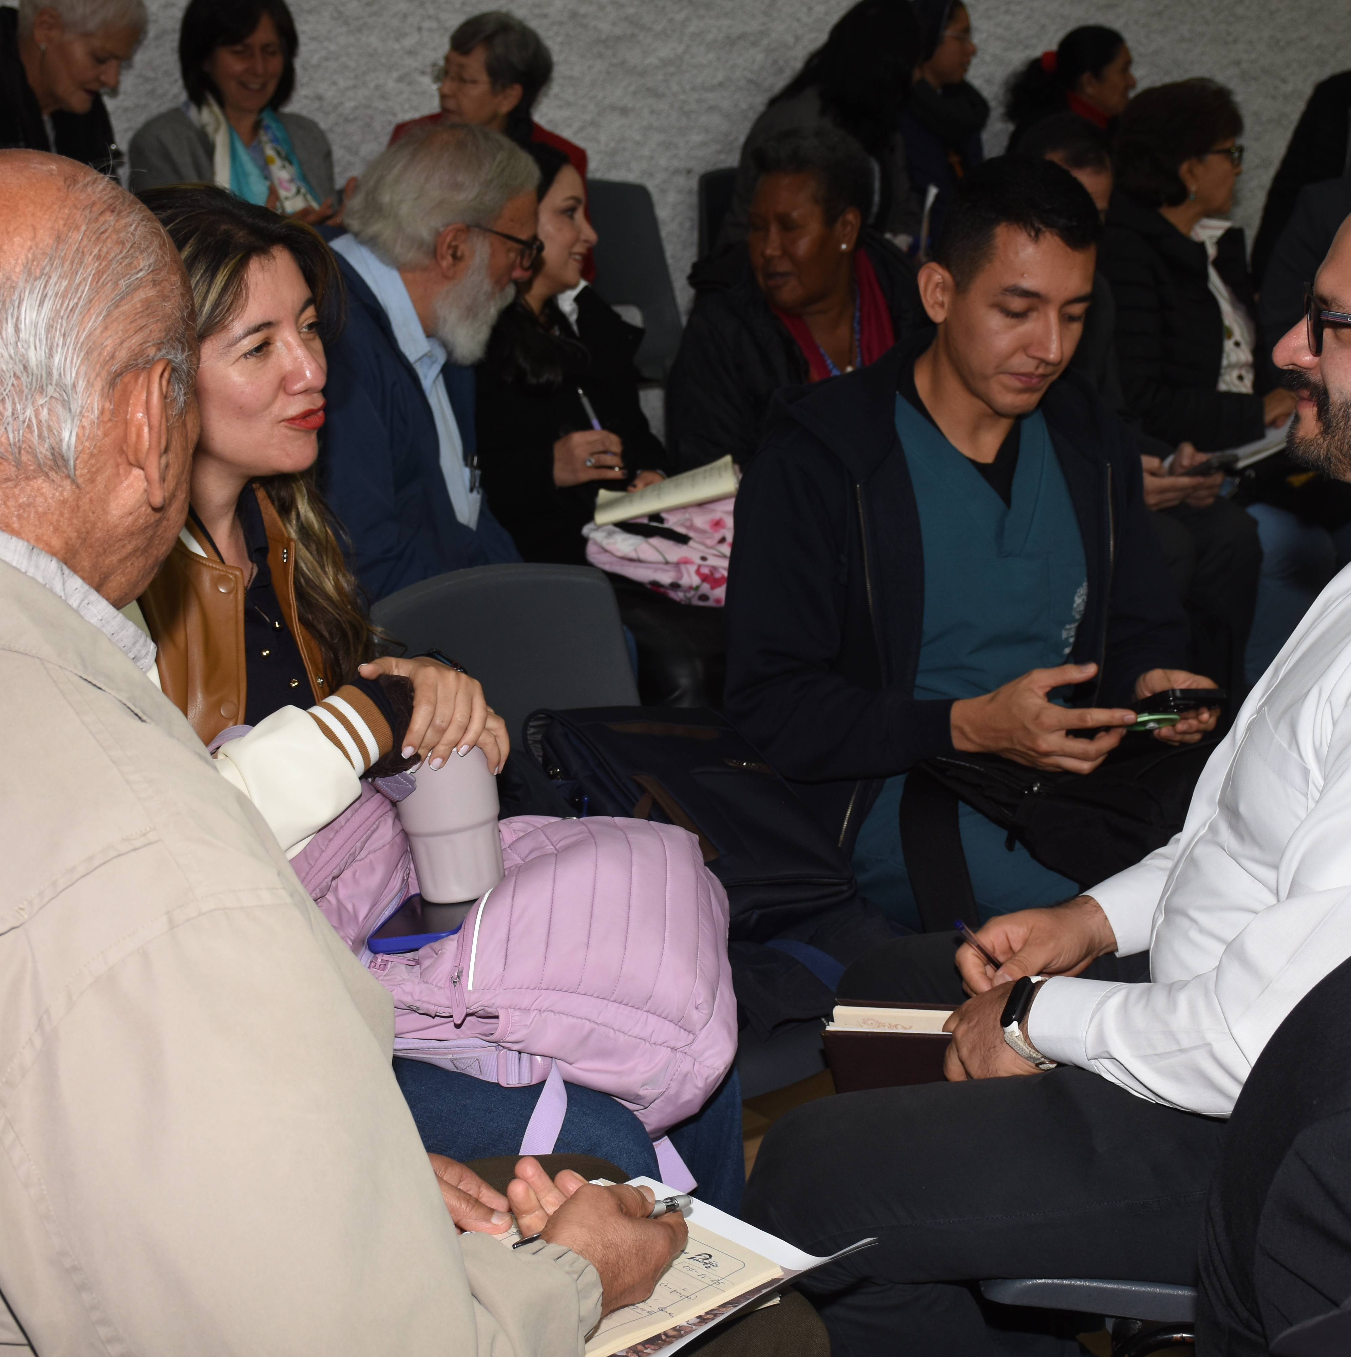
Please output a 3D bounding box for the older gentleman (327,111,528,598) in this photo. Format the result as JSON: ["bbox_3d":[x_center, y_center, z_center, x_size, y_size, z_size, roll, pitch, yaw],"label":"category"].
[{"bbox_3d":[-0.150,0.001,2.948,0.740,1.260,0.540,6,18,14],"label":"older gentleman"}]

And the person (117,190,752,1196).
[{"bbox_3d":[-0.275,0.223,2.201,0.710,1.280,0.500,16,23,40],"label":"person"}]

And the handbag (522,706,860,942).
[{"bbox_3d":[0.007,0.157,2.500,0.220,0.120,0.310,-3,39,-39],"label":"handbag"}]

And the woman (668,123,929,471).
[{"bbox_3d":[0.187,-0.114,3.402,0.520,1.220,0.740,1,17,0],"label":"woman"}]

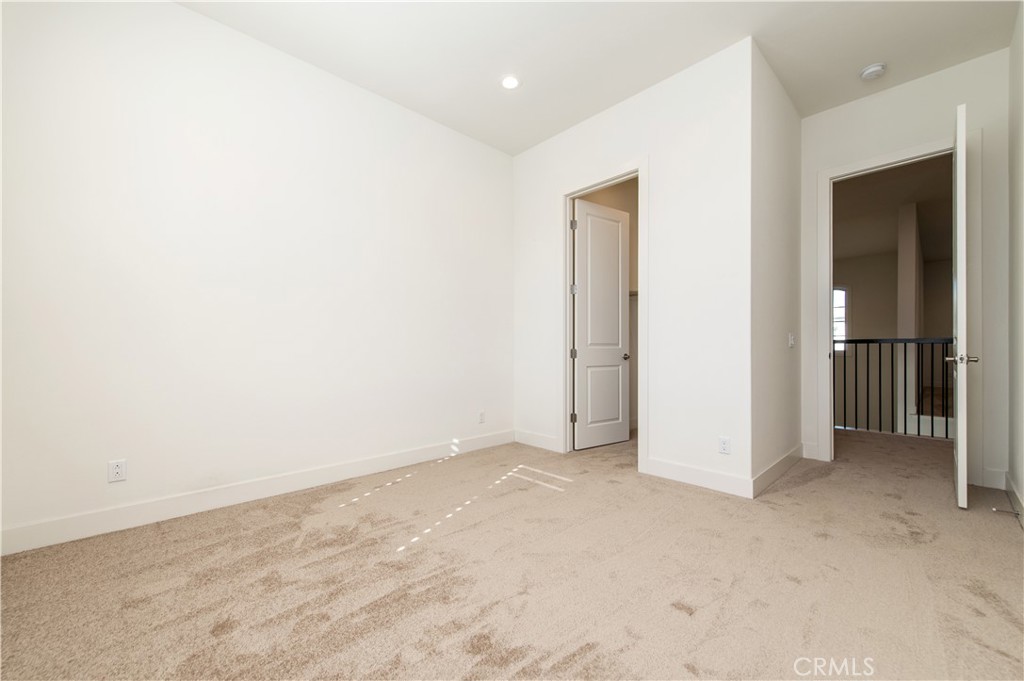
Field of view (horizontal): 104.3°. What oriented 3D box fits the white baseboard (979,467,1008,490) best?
[{"bbox_3d":[3.361,0.974,2.774,0.016,0.126,0.133,0,-1,-43],"label":"white baseboard"}]

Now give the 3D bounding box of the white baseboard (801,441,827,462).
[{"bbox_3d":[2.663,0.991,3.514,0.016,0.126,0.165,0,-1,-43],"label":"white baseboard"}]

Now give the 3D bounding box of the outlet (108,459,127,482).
[{"bbox_3d":[-2.165,0.720,2.186,0.070,0.115,0.008,0,-1,-43],"label":"outlet"}]

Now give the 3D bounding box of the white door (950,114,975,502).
[{"bbox_3d":[2.973,-0.196,2.636,0.762,2.420,0.037,0,-1,-43],"label":"white door"}]

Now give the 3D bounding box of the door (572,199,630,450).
[{"bbox_3d":[0.920,-0.147,4.032,0.762,2.420,0.037,0,0,-32],"label":"door"}]

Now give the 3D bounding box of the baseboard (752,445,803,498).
[{"bbox_3d":[2.095,0.984,3.092,1.422,0.126,0.016,0,-1,-43],"label":"baseboard"}]

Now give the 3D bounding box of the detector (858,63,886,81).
[{"bbox_3d":[2.668,-1.979,2.945,0.140,0.040,0.140,0,-1,-43],"label":"detector"}]

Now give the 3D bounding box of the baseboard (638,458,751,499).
[{"bbox_3d":[1.315,0.983,2.895,0.016,0.126,0.798,0,-1,-43],"label":"baseboard"}]

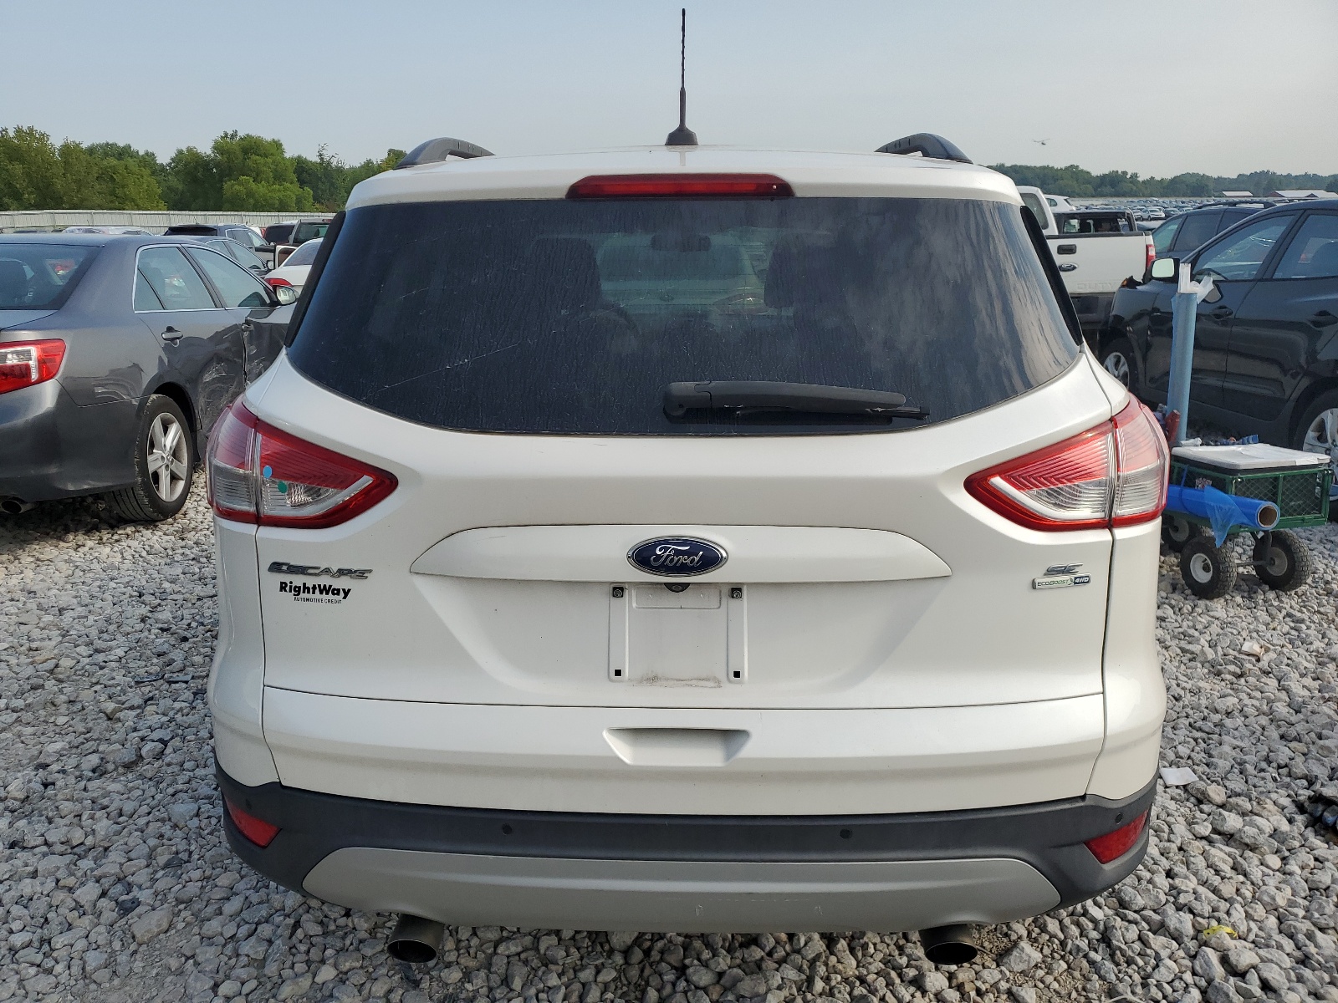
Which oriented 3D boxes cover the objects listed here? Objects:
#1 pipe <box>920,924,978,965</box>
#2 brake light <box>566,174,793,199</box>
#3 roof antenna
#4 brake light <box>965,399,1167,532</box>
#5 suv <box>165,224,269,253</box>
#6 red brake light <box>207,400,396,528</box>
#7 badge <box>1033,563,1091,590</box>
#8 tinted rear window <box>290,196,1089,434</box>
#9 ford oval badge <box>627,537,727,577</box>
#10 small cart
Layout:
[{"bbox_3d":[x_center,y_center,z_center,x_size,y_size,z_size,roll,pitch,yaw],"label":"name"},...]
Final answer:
[{"bbox_3d":[0.460,0.697,1.680,0.087,0.085,0.150,0,24,2],"label":"pipe"},{"bbox_3d":[0.018,-0.506,1.614,0.370,0.045,0.045,0,1,2],"label":"brake light"},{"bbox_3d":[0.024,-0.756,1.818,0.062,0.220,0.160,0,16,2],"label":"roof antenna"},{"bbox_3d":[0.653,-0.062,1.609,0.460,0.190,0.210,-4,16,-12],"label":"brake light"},{"bbox_3d":[-11.880,-6.718,27.480,1.900,1.700,4.650,0,16,2],"label":"suv"},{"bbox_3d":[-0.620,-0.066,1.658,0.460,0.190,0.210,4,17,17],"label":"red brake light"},{"bbox_3d":[0.607,0.120,1.548,0.100,0.042,0.009,-4,4,-11],"label":"badge"},{"bbox_3d":[0.017,-0.285,1.625,1.290,0.410,0.110,0,-14,2],"label":"tinted rear window"},{"bbox_3d":[0.013,0.081,1.476,0.147,0.061,0.014,0,6,2],"label":"ford oval badge"},{"bbox_3d":[2.278,0.005,4.379,0.480,0.550,0.840,-6,17,-18],"label":"small cart"}]

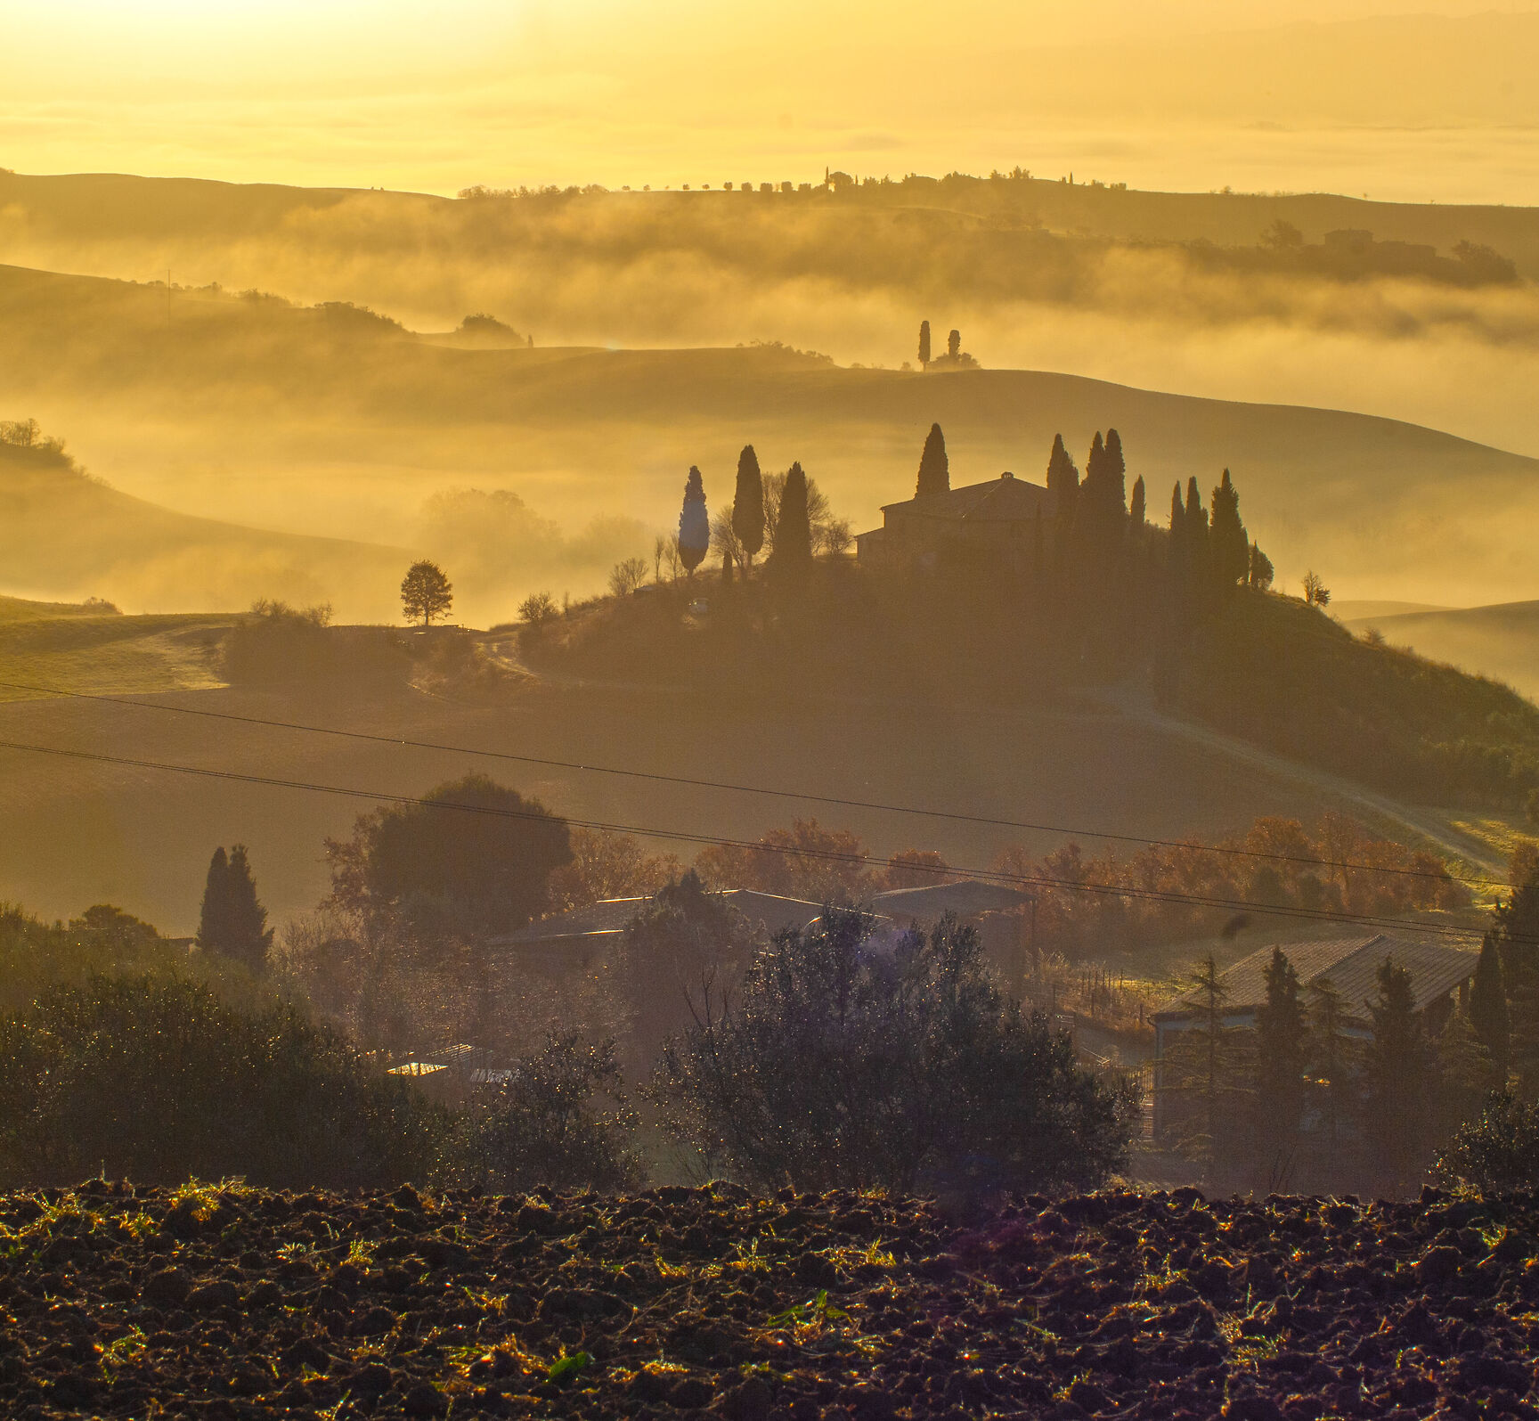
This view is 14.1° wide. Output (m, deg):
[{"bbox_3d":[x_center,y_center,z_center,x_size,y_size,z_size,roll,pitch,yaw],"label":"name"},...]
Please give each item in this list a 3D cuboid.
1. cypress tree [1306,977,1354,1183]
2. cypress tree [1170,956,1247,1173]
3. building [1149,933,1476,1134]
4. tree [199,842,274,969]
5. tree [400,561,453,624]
[{"bbox_3d":[23.658,15.616,263.000,2.073,8.714,2.073,1,6,0],"label":"cypress tree"},{"bbox_3d":[17.980,14.490,255.000,3.080,8.920,3.080,0,5,0],"label":"cypress tree"},{"bbox_3d":[25.180,14.861,279.822,10.500,6.100,22.500,3,6,17],"label":"building"},{"bbox_3d":[-27.880,10.500,325.000,3.920,7.080,3.500,0,5,0],"label":"tree"},{"bbox_3d":[-37.740,-12.850,685.000,5.880,7.370,5.880,0,5,0],"label":"tree"}]

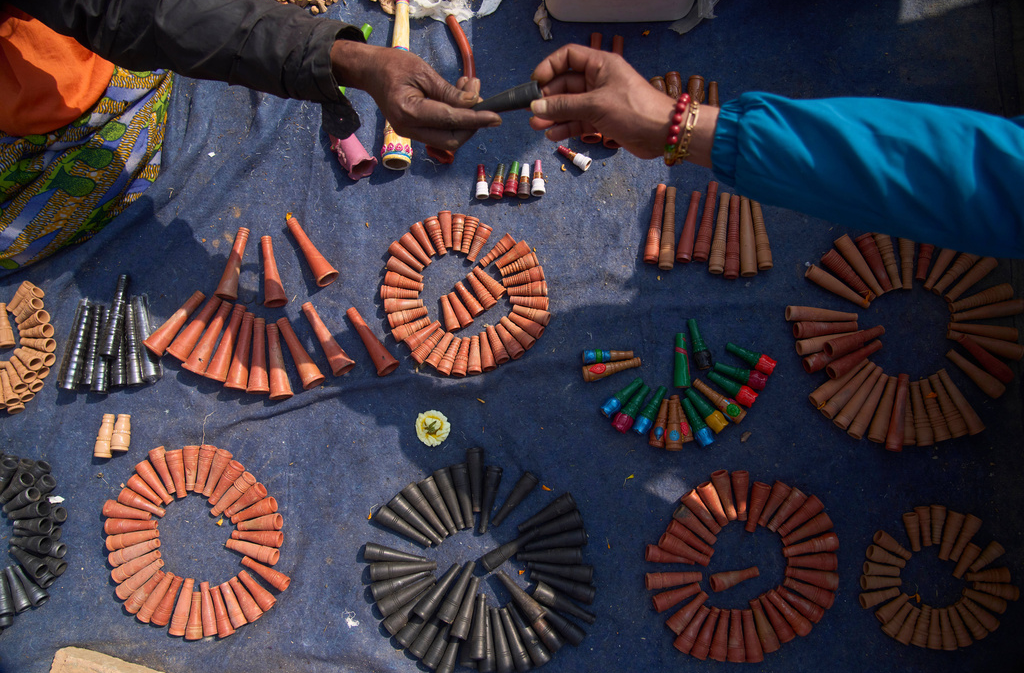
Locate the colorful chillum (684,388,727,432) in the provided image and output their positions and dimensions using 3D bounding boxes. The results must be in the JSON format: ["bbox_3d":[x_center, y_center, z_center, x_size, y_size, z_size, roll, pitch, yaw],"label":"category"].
[{"bbox_3d":[0.274,0.103,0.966,0.023,0.023,0.071,-40,81,-6],"label":"colorful chillum"}]

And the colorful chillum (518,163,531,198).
[{"bbox_3d":[0.020,-0.234,1.021,0.018,0.018,0.051,3,78,1],"label":"colorful chillum"}]

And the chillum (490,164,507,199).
[{"bbox_3d":[-0.018,-0.234,1.029,0.019,0.019,0.053,7,75,1],"label":"chillum"}]

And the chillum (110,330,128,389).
[{"bbox_3d":[-0.563,0.015,0.980,0.022,0.022,0.110,-5,80,-1],"label":"chillum"}]

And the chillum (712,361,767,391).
[{"bbox_3d":[0.337,0.057,1.007,0.074,0.025,0.025,21,86,12],"label":"chillum"}]

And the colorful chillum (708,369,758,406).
[{"bbox_3d":[0.314,0.073,0.974,0.072,0.022,0.022,31,81,10],"label":"colorful chillum"}]

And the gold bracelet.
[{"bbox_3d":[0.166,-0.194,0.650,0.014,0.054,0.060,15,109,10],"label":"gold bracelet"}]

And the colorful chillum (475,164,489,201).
[{"bbox_3d":[-0.045,-0.234,1.029,0.019,0.019,0.053,-3,75,0],"label":"colorful chillum"}]

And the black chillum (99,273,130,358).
[{"bbox_3d":[-0.563,-0.030,0.971,0.024,0.024,0.119,3,77,1],"label":"black chillum"}]

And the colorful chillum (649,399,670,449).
[{"bbox_3d":[0.211,0.122,0.963,0.022,0.022,0.067,13,79,2],"label":"colorful chillum"}]

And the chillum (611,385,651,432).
[{"bbox_3d":[0.172,0.101,0.966,0.024,0.024,0.075,35,80,5],"label":"chillum"}]

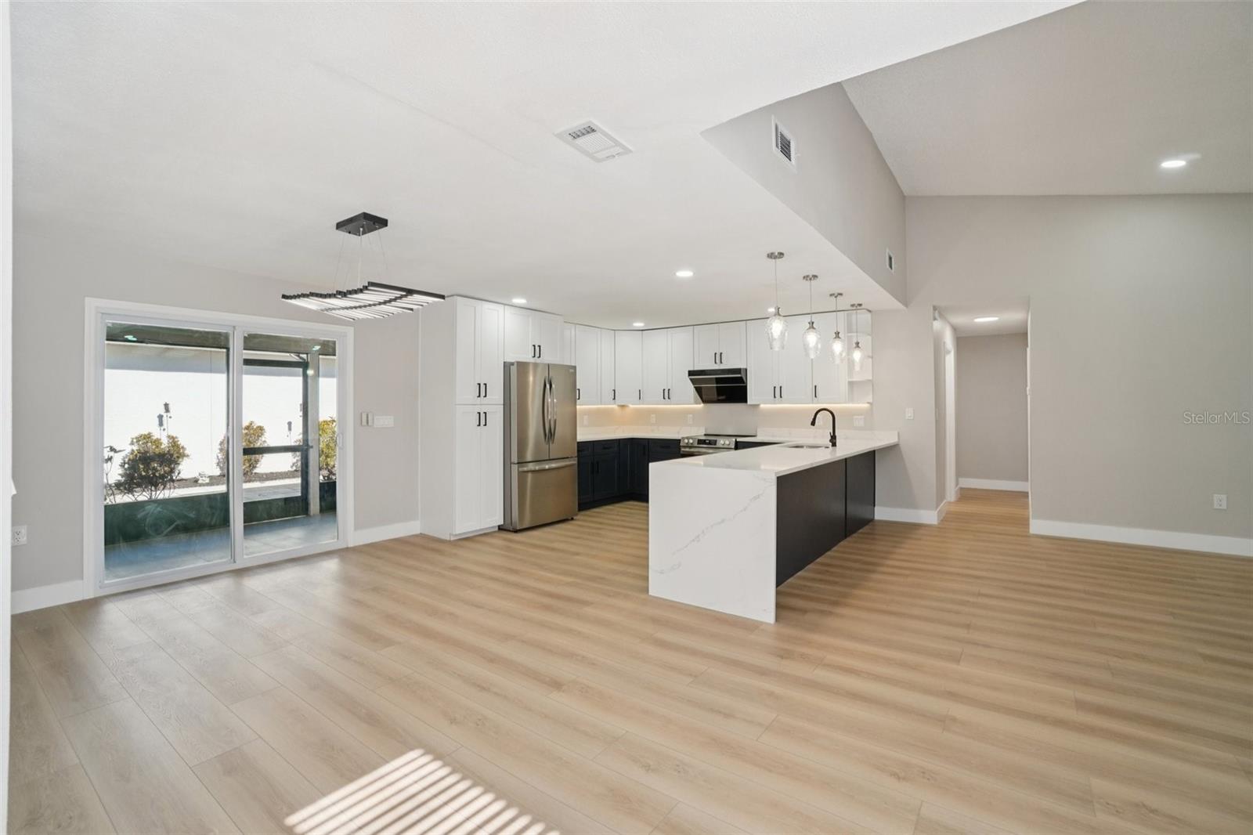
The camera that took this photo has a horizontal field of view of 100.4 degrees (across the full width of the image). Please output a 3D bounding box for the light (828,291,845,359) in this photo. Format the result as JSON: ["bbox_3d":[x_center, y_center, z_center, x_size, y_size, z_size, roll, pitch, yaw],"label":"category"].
[{"bbox_3d":[2.154,-0.887,5.309,0.170,0.735,0.170,0,0,38],"label":"light"}]

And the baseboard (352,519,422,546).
[{"bbox_3d":[-2.413,1.156,5.294,0.016,0.134,0.710,1,1,37],"label":"baseboard"}]

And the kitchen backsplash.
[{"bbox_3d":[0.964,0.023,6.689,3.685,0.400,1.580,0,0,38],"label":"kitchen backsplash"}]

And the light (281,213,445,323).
[{"bbox_3d":[-1.630,-0.937,3.217,1.000,0.557,0.440,0,0,38],"label":"light"}]

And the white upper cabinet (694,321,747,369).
[{"bbox_3d":[1.339,-0.954,7.083,0.781,0.574,0.327,1,1,37],"label":"white upper cabinet"}]

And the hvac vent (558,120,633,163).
[{"bbox_3d":[-0.143,-1.217,2.326,0.201,0.018,0.315,0,0,38],"label":"hvac vent"}]

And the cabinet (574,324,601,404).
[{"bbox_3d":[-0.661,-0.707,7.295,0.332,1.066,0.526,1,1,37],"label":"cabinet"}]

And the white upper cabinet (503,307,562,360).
[{"bbox_3d":[-1.299,-0.916,6.223,0.640,0.620,0.920,0,0,38],"label":"white upper cabinet"}]

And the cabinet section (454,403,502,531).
[{"bbox_3d":[-1.755,0.511,5.596,0.600,1.292,0.620,1,1,37],"label":"cabinet section"}]

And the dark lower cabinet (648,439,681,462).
[{"bbox_3d":[0.713,0.741,7.405,0.545,0.885,0.620,1,1,37],"label":"dark lower cabinet"}]

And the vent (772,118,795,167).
[{"bbox_3d":[0.872,-1.510,2.869,0.020,0.180,0.340,1,1,37],"label":"vent"}]

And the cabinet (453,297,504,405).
[{"bbox_3d":[-1.764,-0.678,5.611,0.621,1.066,0.615,1,1,37],"label":"cabinet"}]

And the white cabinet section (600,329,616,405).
[{"bbox_3d":[-0.393,-0.722,7.574,0.330,1.063,0.320,1,1,37],"label":"white cabinet section"}]

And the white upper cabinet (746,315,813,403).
[{"bbox_3d":[1.978,-0.702,6.600,0.826,1.066,0.327,1,1,37],"label":"white upper cabinet"}]

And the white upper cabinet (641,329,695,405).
[{"bbox_3d":[0.683,-0.714,7.587,0.869,1.066,0.327,1,1,37],"label":"white upper cabinet"}]

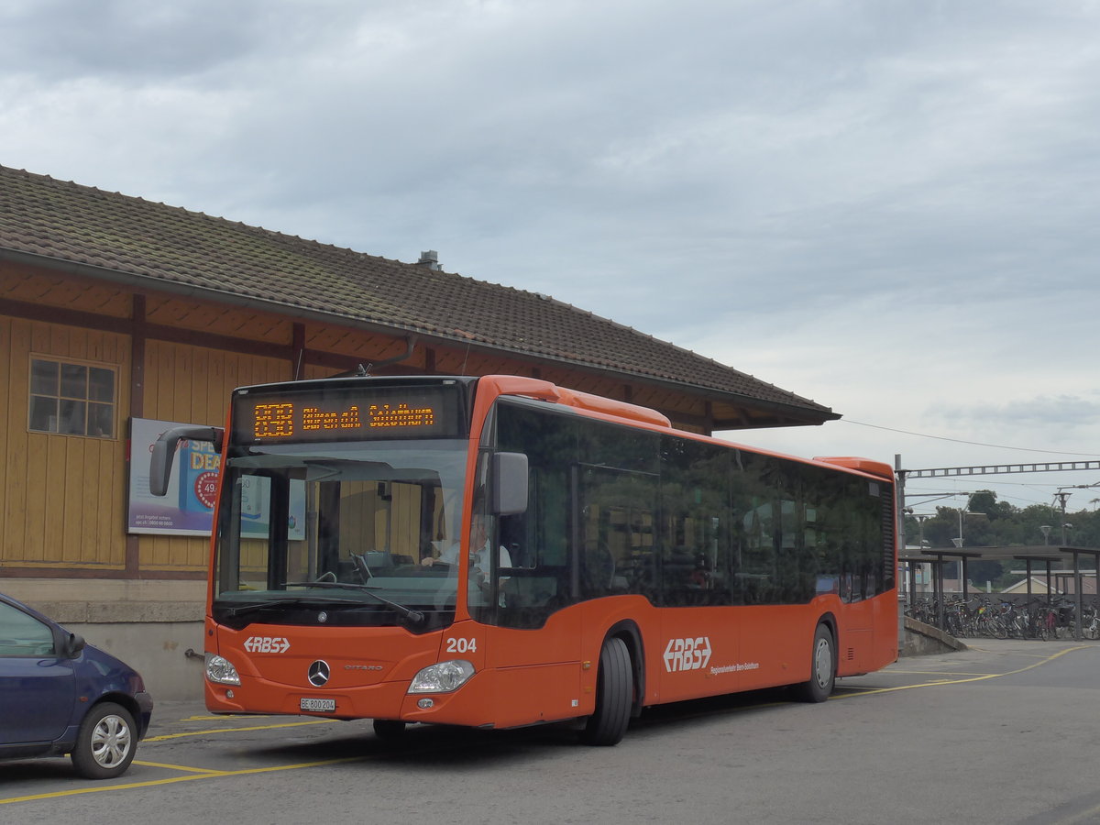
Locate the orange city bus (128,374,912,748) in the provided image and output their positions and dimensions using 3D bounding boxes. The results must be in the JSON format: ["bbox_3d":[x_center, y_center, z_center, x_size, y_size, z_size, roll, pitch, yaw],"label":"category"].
[{"bbox_3d":[0.920,1.666,18.776,2.720,3.120,12.140,-2,-6,26],"label":"orange city bus"}]

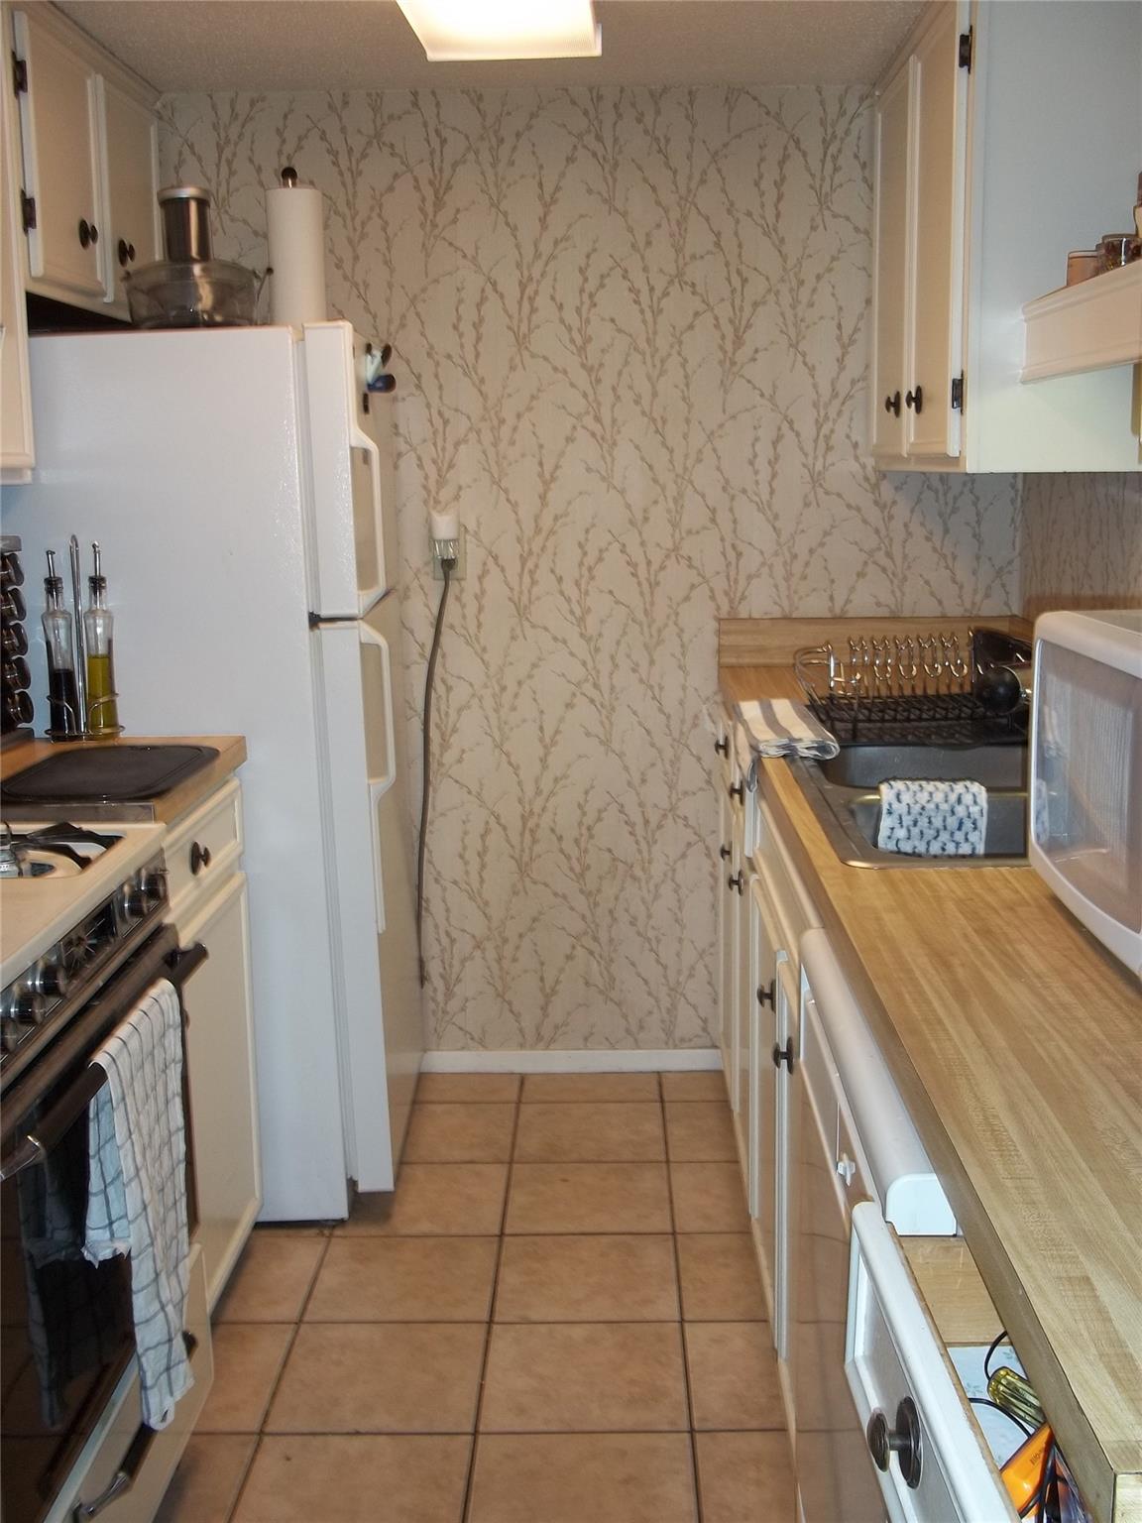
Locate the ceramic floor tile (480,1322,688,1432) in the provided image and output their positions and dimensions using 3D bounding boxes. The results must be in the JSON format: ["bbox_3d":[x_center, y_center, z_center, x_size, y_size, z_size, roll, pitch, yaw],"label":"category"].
[{"bbox_3d":[0.022,0.940,2.417,0.305,0.010,0.299,-1,10,1],"label":"ceramic floor tile"}]

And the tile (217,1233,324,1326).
[{"bbox_3d":[-0.591,0.892,2.720,0.305,0.010,0.300,-1,11,1],"label":"tile"}]

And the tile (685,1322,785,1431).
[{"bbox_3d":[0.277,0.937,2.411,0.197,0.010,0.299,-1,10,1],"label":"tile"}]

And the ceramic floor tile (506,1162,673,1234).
[{"bbox_3d":[0.034,0.832,3.012,0.305,0.010,0.299,-1,10,1],"label":"ceramic floor tile"}]

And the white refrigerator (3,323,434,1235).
[{"bbox_3d":[-0.681,0.004,3.074,0.775,1.595,0.700,-1,11,1],"label":"white refrigerator"}]

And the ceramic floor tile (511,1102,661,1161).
[{"bbox_3d":[0.041,0.778,3.310,0.305,0.010,0.299,-1,10,1],"label":"ceramic floor tile"}]

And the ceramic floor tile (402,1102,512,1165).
[{"bbox_3d":[-0.268,0.782,3.318,0.305,0.010,0.299,-1,10,1],"label":"ceramic floor tile"}]

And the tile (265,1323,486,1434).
[{"bbox_3d":[-0.287,0.945,2.424,0.305,0.010,0.299,-1,10,1],"label":"tile"}]

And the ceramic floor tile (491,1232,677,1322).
[{"bbox_3d":[0.028,0.886,2.715,0.305,0.010,0.299,-1,10,1],"label":"ceramic floor tile"}]

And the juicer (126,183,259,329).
[{"bbox_3d":[-0.670,-0.878,2.811,0.228,0.268,0.240,-1,11,1],"label":"juicer"}]

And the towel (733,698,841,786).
[{"bbox_3d":[0.347,-0.040,2.626,0.136,0.083,0.479,-1,10,1],"label":"towel"}]

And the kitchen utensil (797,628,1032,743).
[{"bbox_3d":[0.598,-0.139,2.712,0.408,0.133,0.479,-1,10,1],"label":"kitchen utensil"}]

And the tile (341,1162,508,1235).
[{"bbox_3d":[-0.275,0.831,3.001,0.305,0.010,0.300,-1,11,1],"label":"tile"}]

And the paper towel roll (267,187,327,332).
[{"bbox_3d":[-0.520,-0.935,2.989,0.108,0.278,0.108,-1,11,0],"label":"paper towel roll"}]

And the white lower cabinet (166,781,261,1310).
[{"bbox_3d":[-0.856,0.473,2.507,0.603,0.834,0.525,-1,10,1],"label":"white lower cabinet"}]

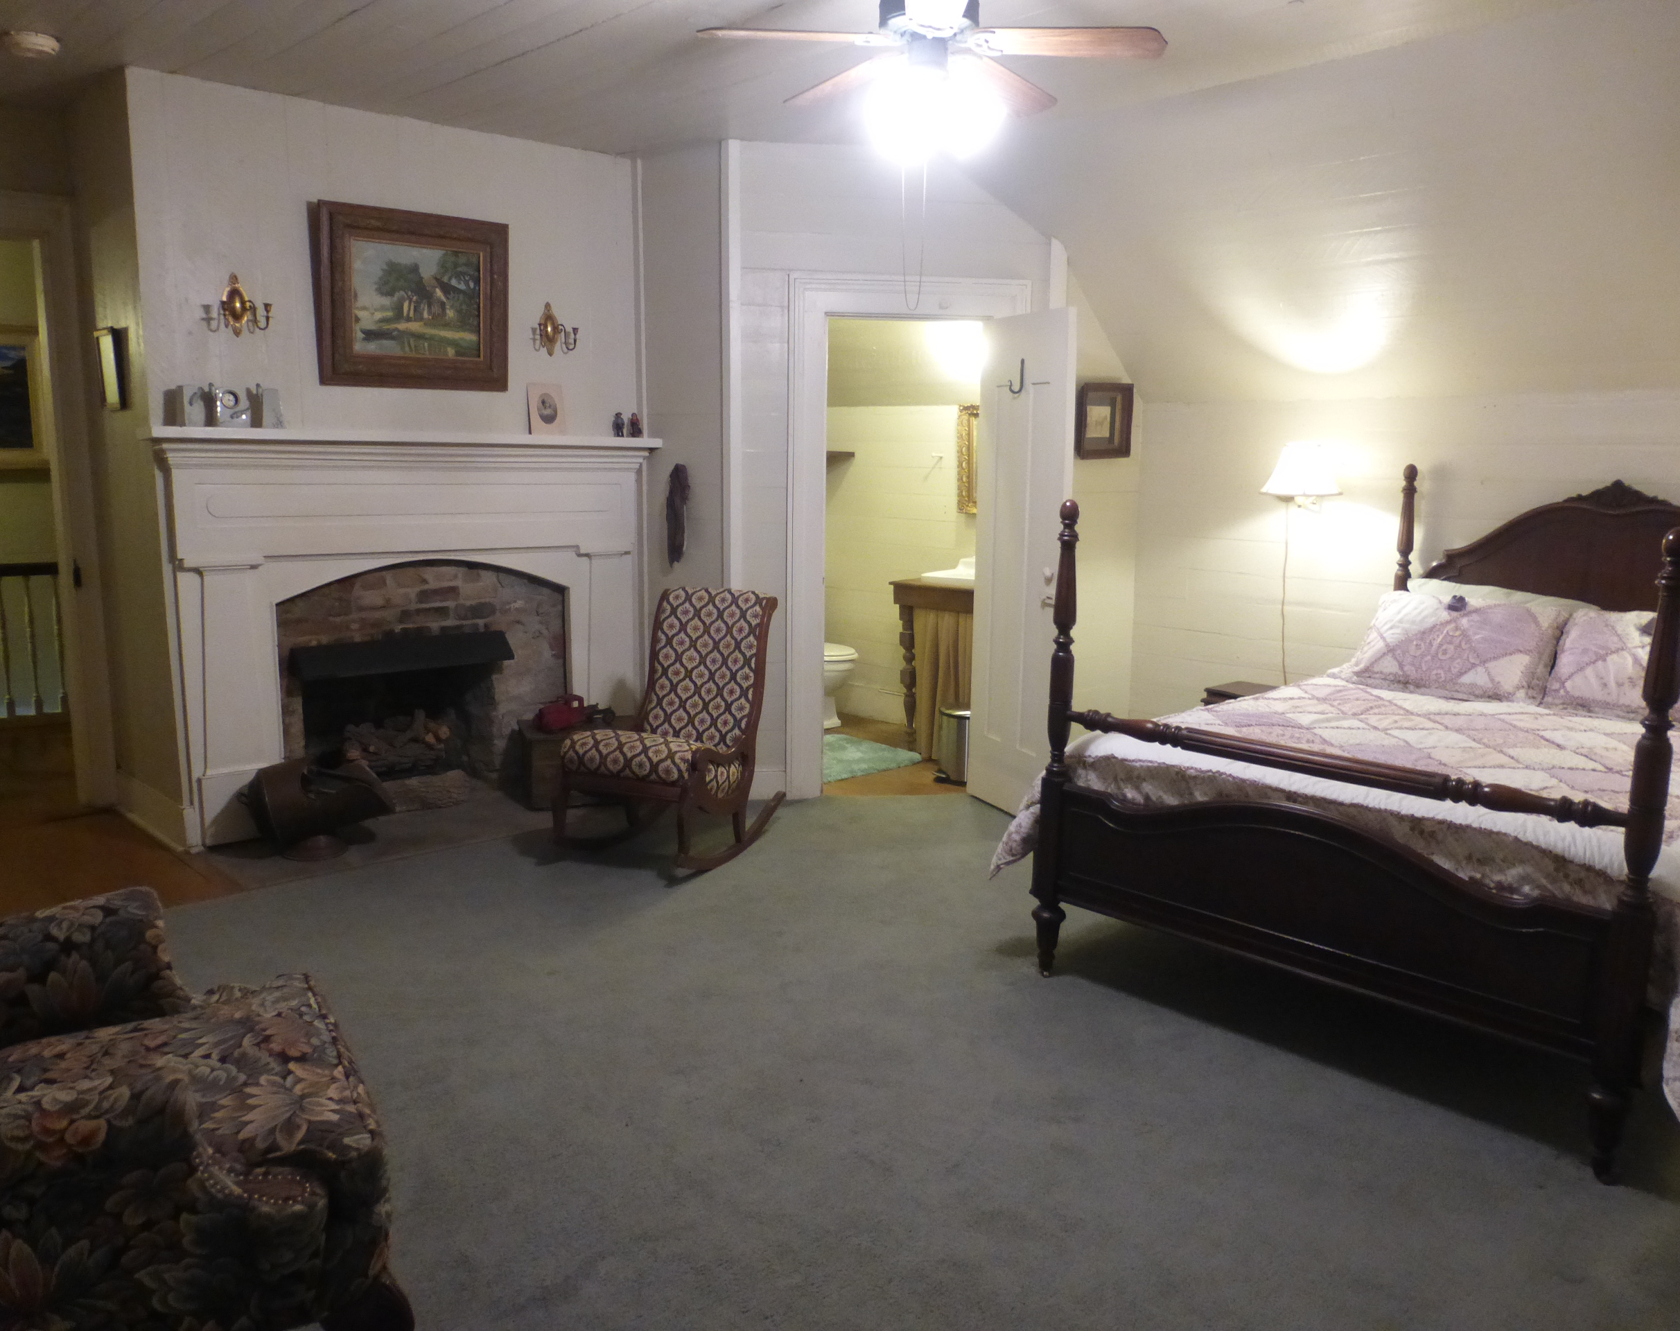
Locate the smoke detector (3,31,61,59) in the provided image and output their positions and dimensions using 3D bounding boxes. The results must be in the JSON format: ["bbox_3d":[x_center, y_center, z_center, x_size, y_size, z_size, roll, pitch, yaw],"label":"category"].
[{"bbox_3d":[-2.501,-1.928,3.979,0.134,0.044,0.134,0,9,0],"label":"smoke detector"}]

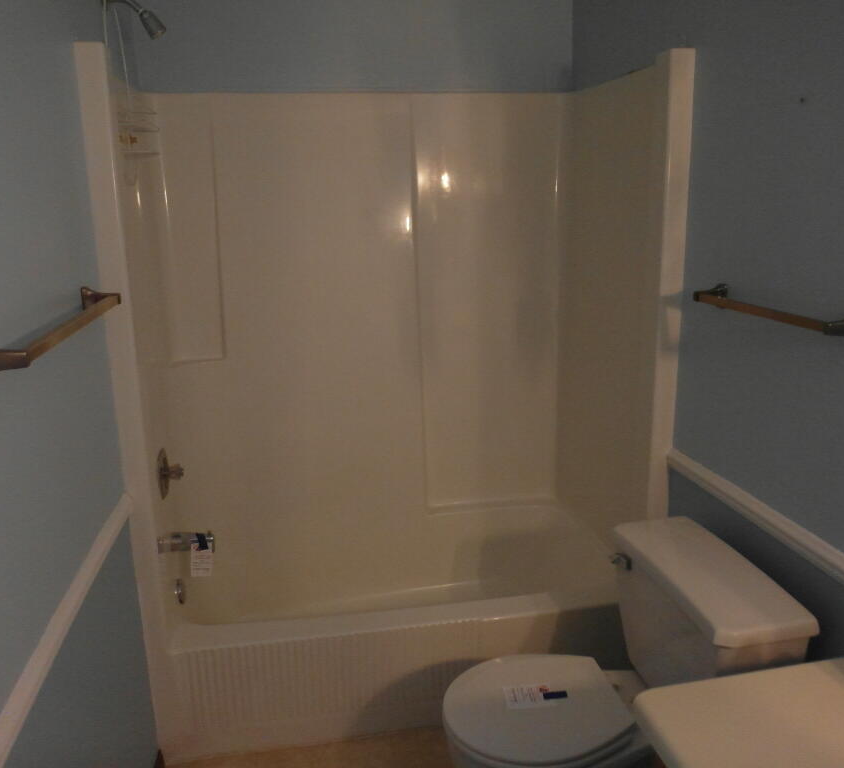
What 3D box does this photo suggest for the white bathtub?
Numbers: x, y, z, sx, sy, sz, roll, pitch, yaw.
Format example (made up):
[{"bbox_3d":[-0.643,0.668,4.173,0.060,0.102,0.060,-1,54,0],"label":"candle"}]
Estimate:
[{"bbox_3d":[-0.068,0.785,2.486,1.484,0.385,0.780,-4,14,-10],"label":"white bathtub"}]

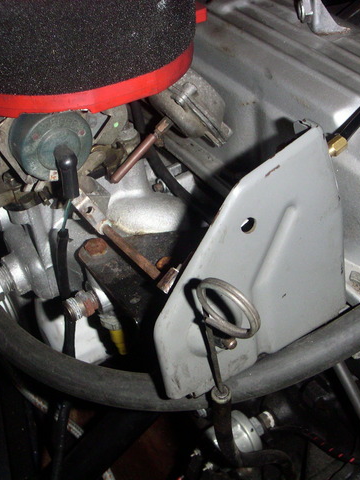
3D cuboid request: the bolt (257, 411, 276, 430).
[{"bbox_3d":[0.072,0.149,0.580,0.012,0.015,0.015,-14,47,-24],"label":"bolt"}]

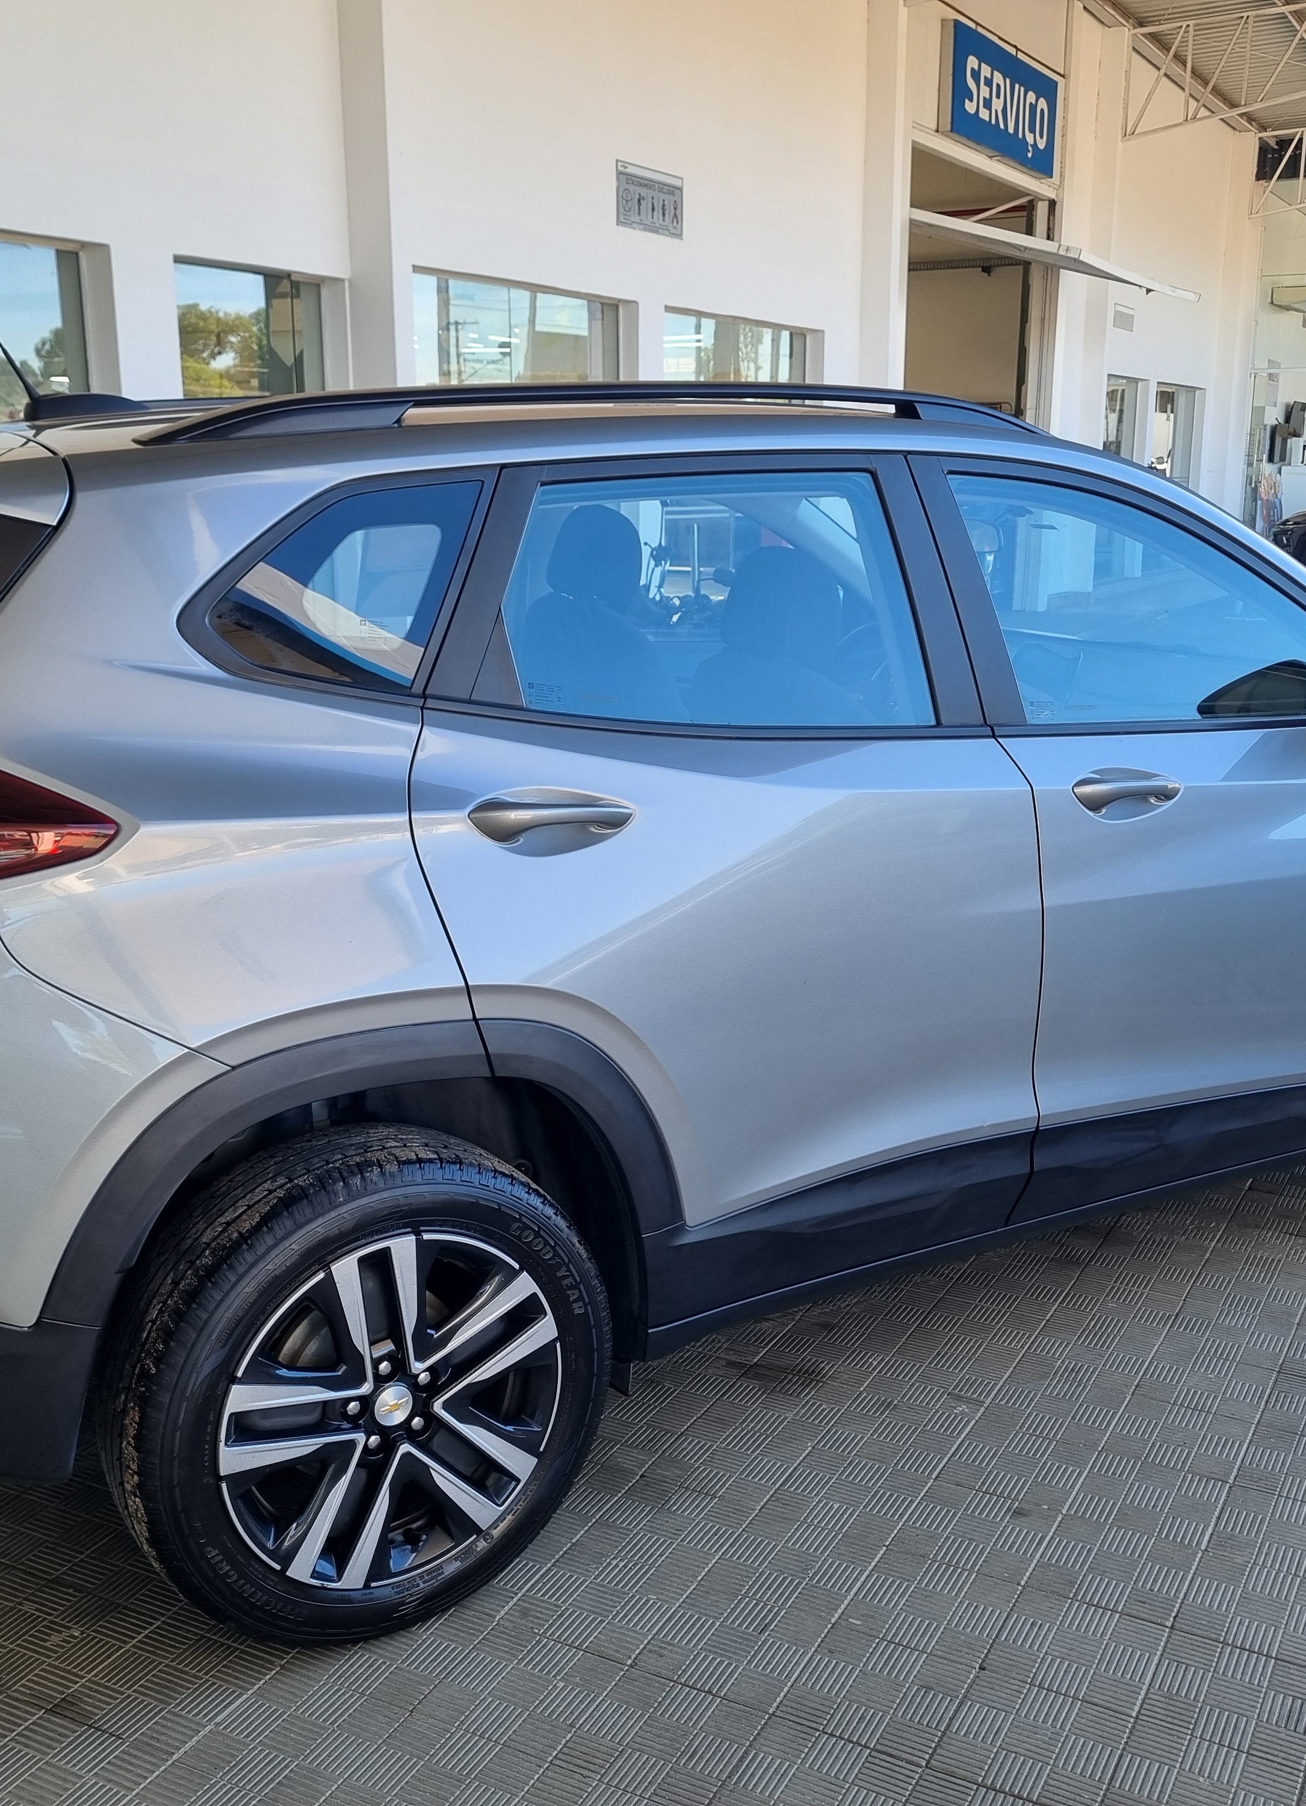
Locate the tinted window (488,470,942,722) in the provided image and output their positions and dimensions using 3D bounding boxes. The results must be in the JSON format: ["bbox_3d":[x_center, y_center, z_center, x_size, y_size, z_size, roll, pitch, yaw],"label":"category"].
[{"bbox_3d":[0.093,-0.415,2.508,0.700,0.390,0.050,-8,-5,-31],"label":"tinted window"}]

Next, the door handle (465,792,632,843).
[{"bbox_3d":[-0.126,-0.109,2.271,0.235,0.065,0.055,-8,15,-31],"label":"door handle"}]

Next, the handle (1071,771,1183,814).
[{"bbox_3d":[0.736,-0.177,2.813,0.235,0.060,0.055,-8,15,-31],"label":"handle"}]

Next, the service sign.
[{"bbox_3d":[3.015,-6.919,15.703,0.140,0.840,2.740,7,15,28],"label":"service sign"}]

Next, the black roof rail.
[{"bbox_3d":[0.007,-0.699,2.596,1.500,0.088,0.060,-9,16,-31],"label":"black roof rail"}]

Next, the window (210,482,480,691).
[{"bbox_3d":[-0.368,-0.404,2.282,0.405,0.280,0.040,-10,-9,-19],"label":"window"}]

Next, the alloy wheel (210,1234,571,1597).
[{"bbox_3d":[-0.369,0.639,2.392,0.468,0.468,0.190,-8,15,-31],"label":"alloy wheel"}]

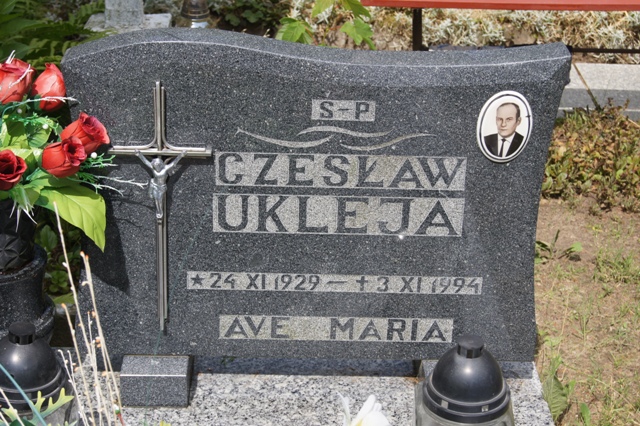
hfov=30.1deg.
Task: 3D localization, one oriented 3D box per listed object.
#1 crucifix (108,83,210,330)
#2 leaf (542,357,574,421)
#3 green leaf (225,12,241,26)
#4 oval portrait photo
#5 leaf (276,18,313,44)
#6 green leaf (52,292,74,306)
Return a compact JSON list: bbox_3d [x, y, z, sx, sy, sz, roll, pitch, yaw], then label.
[{"bbox_3d":[-0.307,-0.002,2.325,0.196,0.541,0.040,1,26,-2],"label":"crucifix"},{"bbox_3d":[0.531,0.394,2.660,0.068,0.115,0.060,1,26,-2],"label":"leaf"},{"bbox_3d":[-0.338,-0.748,4.600,0.062,0.040,0.050,1,26,-2],"label":"green leaf"},{"bbox_3d":[0.353,-0.166,2.277,0.108,0.148,0.010,1,26,-2],"label":"oval portrait photo"},{"bbox_3d":[-0.066,-0.471,3.100,0.095,0.060,0.060,1,26,-2],"label":"leaf"},{"bbox_3d":[-0.621,0.209,2.880,0.070,0.030,0.055,1,26,-2],"label":"green leaf"}]

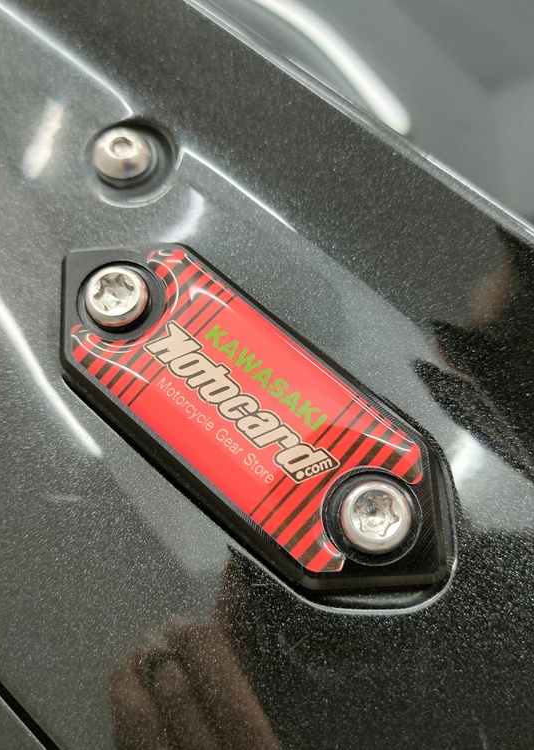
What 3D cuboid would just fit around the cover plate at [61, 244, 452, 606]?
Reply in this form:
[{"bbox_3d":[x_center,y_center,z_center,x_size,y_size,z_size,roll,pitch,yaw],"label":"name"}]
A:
[{"bbox_3d":[-0.004,0.005,0.138,0.077,0.007,0.027,40,80,16],"label":"cover plate"}]

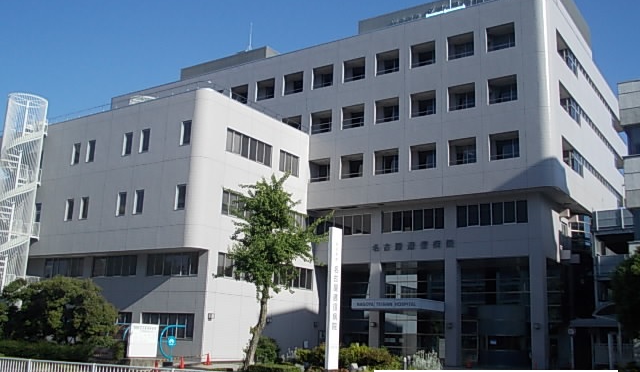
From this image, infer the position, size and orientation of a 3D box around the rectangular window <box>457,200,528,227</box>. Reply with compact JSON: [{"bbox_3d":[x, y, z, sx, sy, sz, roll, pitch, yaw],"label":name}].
[{"bbox_3d":[11.447,1.923,46.833,4.897,1.507,0.150,-7,-16,33],"label":"rectangular window"}]

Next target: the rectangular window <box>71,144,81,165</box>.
[{"bbox_3d":[-18.106,-2.357,52.449,0.863,1.600,0.250,-7,-16,34],"label":"rectangular window"}]

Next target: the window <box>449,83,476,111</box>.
[{"bbox_3d":[9.947,-6.132,49.211,1.992,1.764,0.250,-7,-16,33],"label":"window"}]

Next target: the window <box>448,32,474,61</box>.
[{"bbox_3d":[9.976,-9.778,49.484,1.966,1.778,0.300,-7,-16,34],"label":"window"}]

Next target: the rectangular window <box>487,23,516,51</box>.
[{"bbox_3d":[12.395,-10.064,47.856,1.966,1.778,0.300,-7,-16,34],"label":"rectangular window"}]

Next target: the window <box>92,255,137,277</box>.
[{"bbox_3d":[-14.517,5.727,49.771,4.674,1.421,0.200,-7,-16,34],"label":"window"}]

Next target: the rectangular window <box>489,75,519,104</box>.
[{"bbox_3d":[12.400,-6.427,47.599,1.992,1.764,0.250,-7,-16,33],"label":"rectangular window"}]

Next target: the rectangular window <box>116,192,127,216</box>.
[{"bbox_3d":[-13.815,1.299,49.324,0.879,1.659,0.200,-7,-16,34],"label":"rectangular window"}]

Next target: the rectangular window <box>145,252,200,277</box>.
[{"bbox_3d":[-9.611,5.171,45.933,4.678,1.503,0.150,-7,-16,33],"label":"rectangular window"}]

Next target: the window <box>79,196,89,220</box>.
[{"bbox_3d":[-17.182,1.702,51.571,0.871,1.659,0.200,-7,-16,34],"label":"window"}]

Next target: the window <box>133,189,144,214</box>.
[{"bbox_3d":[-12.026,1.112,47.027,0.857,1.637,0.200,-7,-16,33],"label":"window"}]

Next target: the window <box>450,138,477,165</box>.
[{"bbox_3d":[9.820,-2.337,48.325,1.992,1.764,0.250,-7,-16,33],"label":"window"}]

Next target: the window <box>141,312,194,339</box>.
[{"bbox_3d":[-9.907,9.168,45.727,4.833,1.675,0.200,-7,-16,34],"label":"window"}]

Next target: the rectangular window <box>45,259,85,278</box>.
[{"bbox_3d":[-19.044,6.132,52.527,4.506,1.435,0.200,-7,-16,33],"label":"rectangular window"}]

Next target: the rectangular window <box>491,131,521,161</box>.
[{"bbox_3d":[12.126,-2.584,46.142,1.966,1.778,0.300,-7,-16,34],"label":"rectangular window"}]

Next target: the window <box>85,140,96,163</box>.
[{"bbox_3d":[-16.752,-2.523,51.628,0.929,1.611,0.250,-7,-16,33],"label":"window"}]

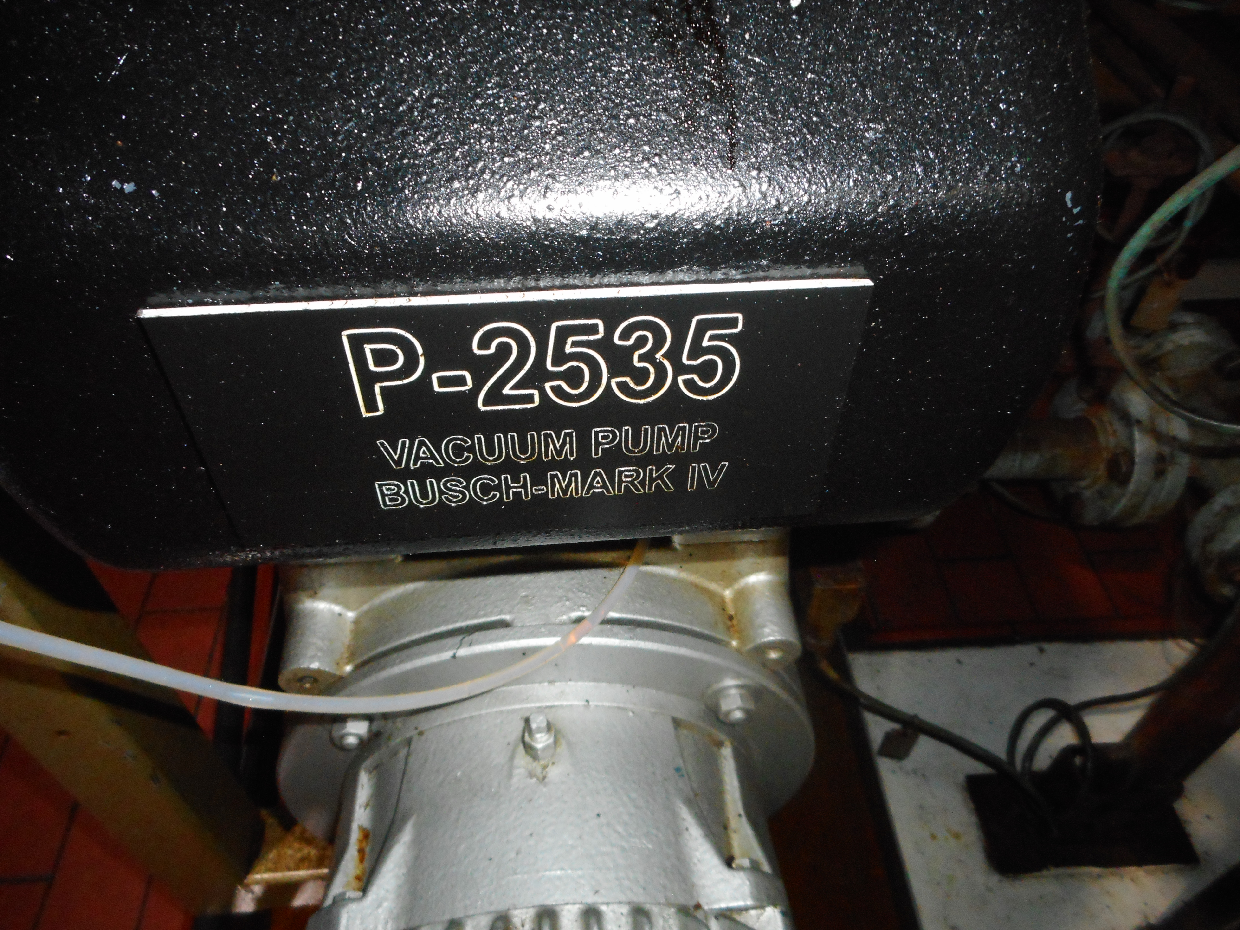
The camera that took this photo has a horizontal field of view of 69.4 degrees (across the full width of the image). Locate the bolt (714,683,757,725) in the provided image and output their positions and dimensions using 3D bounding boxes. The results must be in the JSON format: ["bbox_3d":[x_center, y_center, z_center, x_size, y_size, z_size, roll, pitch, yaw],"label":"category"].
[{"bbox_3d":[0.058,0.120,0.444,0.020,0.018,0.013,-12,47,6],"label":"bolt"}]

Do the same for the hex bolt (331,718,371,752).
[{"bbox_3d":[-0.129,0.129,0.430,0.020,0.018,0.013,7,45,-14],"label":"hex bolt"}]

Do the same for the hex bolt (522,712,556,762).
[{"bbox_3d":[-0.036,0.120,0.397,0.015,0.024,0.016,-4,47,-3],"label":"hex bolt"}]

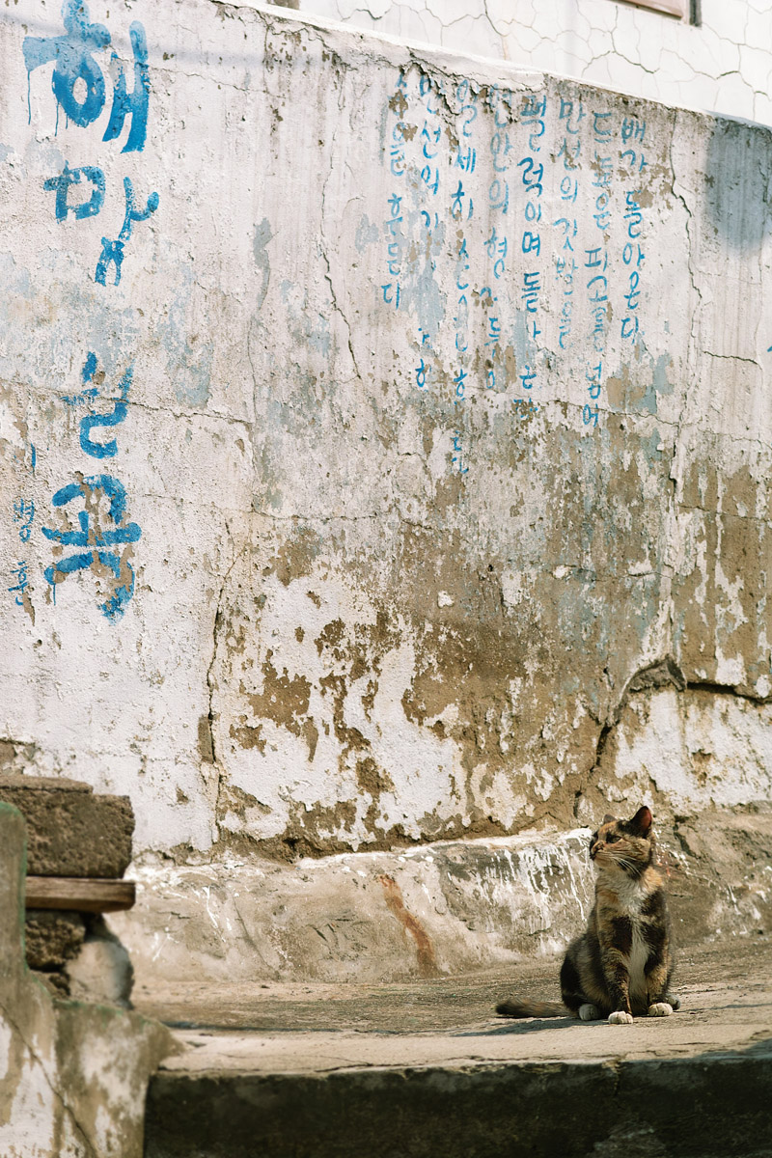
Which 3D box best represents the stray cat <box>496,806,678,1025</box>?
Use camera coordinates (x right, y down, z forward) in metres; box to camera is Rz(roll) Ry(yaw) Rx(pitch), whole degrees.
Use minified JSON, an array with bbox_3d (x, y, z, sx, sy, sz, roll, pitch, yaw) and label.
[{"bbox_3d":[0.363,0.606,7.660,0.335,0.390,0.280,0,1,-20],"label":"stray cat"}]

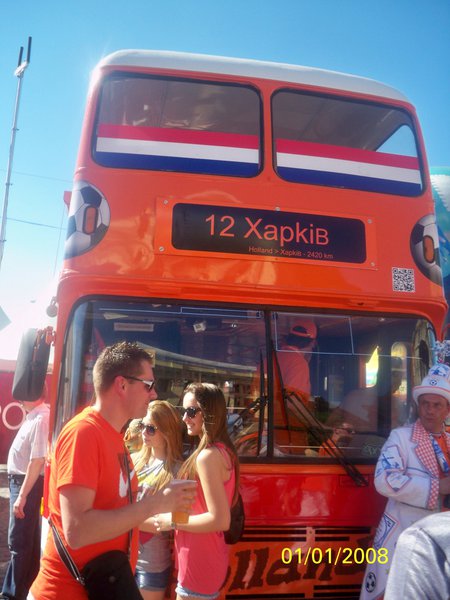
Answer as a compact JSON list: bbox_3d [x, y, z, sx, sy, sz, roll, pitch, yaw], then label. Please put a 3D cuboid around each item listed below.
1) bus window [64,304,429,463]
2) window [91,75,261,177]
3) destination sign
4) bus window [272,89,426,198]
[{"bbox_3d":[0.245,0.495,3.644,2.300,0.920,0.200,3,-17,-11],"label":"bus window"},{"bbox_3d":[-0.279,-1.110,3.869,1.060,0.720,0.090,3,-20,-9],"label":"window"},{"bbox_3d":[0.285,-0.399,3.712,1.220,0.290,0.050,3,-16,-11],"label":"destination sign"},{"bbox_3d":[0.829,-1.044,4.083,1.060,0.720,0.090,4,-20,-13],"label":"bus window"}]

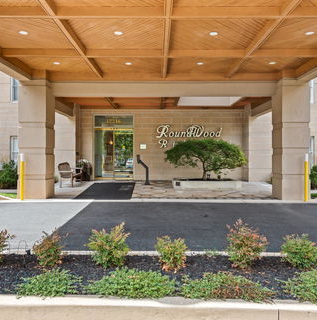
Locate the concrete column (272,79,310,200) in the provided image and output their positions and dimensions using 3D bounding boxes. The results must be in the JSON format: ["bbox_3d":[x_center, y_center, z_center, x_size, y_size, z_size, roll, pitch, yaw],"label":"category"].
[{"bbox_3d":[3.780,-0.550,9.110,0.790,3.300,0.770,0,0,1],"label":"concrete column"}]

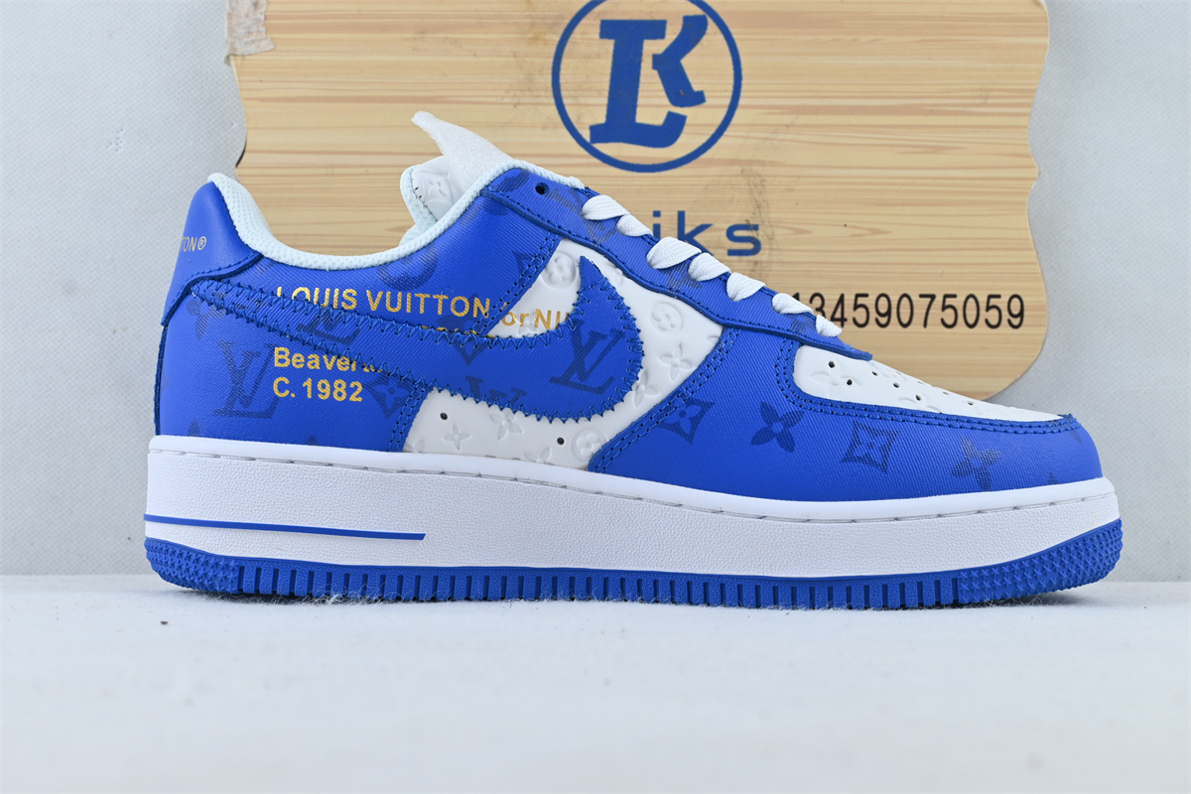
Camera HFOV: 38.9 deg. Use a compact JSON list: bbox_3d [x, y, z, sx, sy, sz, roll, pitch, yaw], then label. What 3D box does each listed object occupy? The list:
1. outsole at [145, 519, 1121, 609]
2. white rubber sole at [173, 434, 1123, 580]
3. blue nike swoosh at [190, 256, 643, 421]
[{"bbox_3d":[0.011,0.049,0.521,0.295,0.024,0.109,0,-2,2],"label":"outsole"},{"bbox_3d":[0.011,0.033,0.521,0.293,0.039,0.107,0,-2,2],"label":"white rubber sole"},{"bbox_3d":[-0.052,-0.017,0.488,0.131,0.048,0.018,0,-2,3],"label":"blue nike swoosh"}]

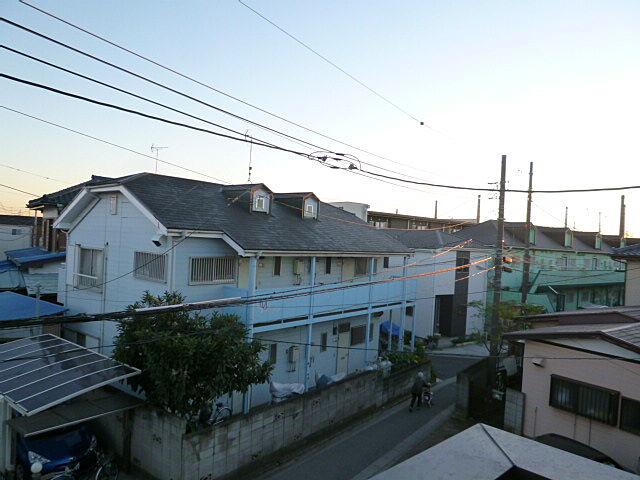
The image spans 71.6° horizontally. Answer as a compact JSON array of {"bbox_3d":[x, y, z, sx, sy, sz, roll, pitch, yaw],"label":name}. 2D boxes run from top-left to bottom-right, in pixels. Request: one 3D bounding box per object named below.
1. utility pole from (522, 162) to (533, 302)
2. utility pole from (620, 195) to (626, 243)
[{"bbox_3d":[13.516,0.775,29.000,0.360,11.700,0.360,2,0,37],"label":"utility pole"},{"bbox_3d":[34.032,1.244,50.000,0.400,12.850,0.400,2,0,37],"label":"utility pole"}]

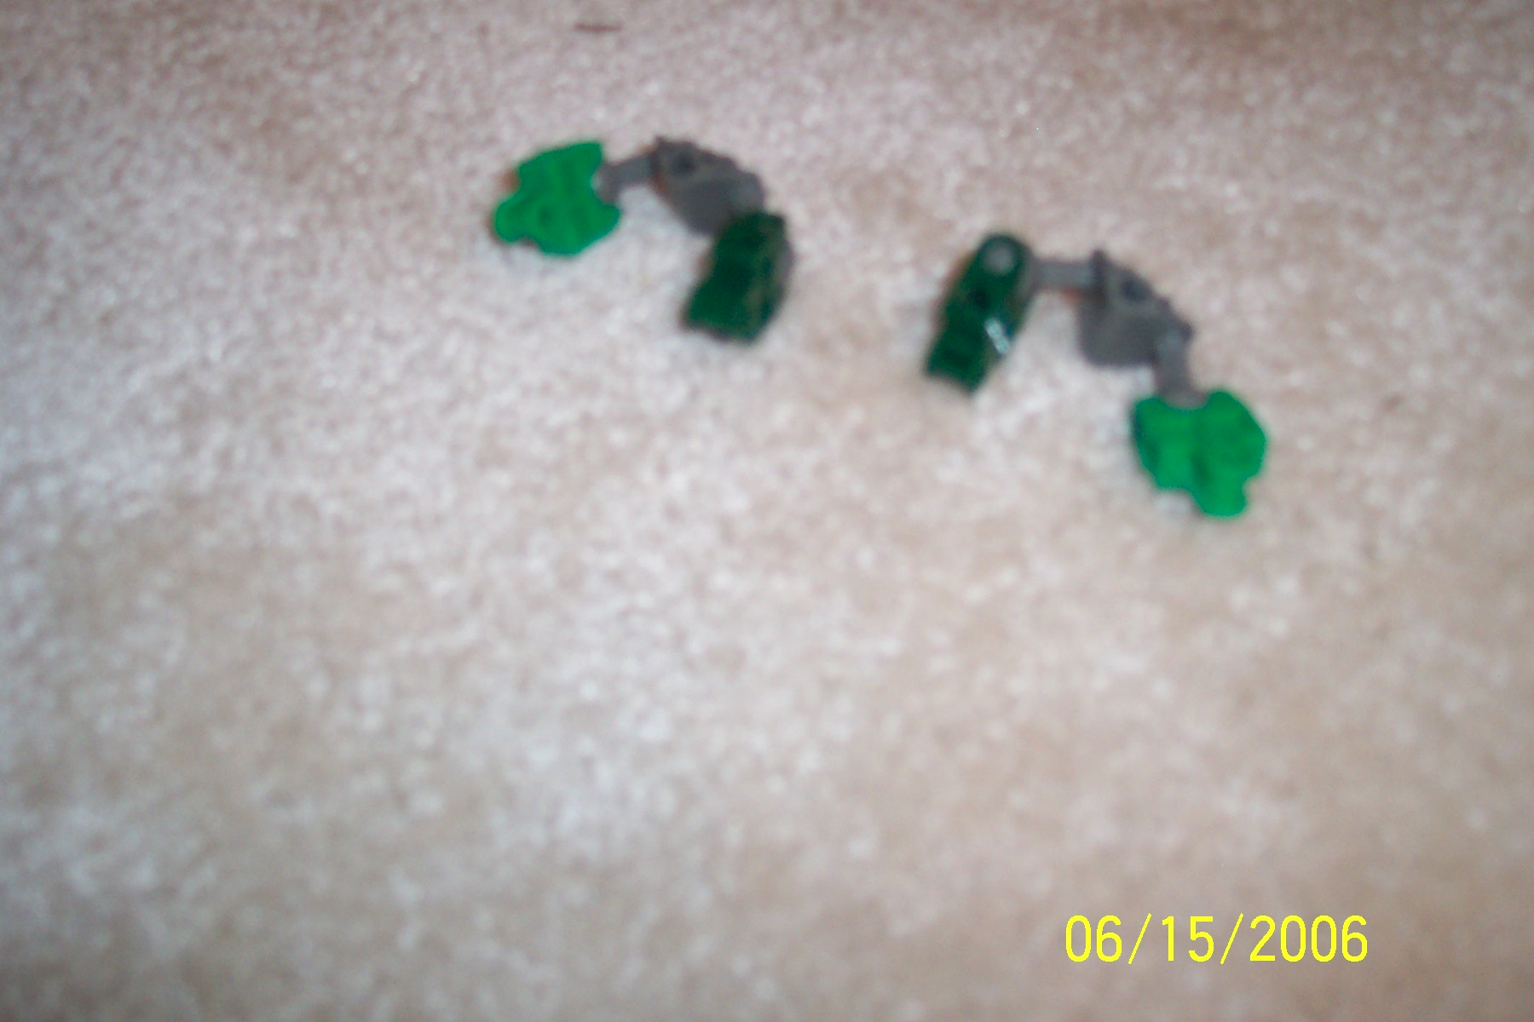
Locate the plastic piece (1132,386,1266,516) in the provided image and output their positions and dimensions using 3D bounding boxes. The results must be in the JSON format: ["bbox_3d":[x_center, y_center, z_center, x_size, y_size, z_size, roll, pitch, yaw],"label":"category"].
[{"bbox_3d":[0.092,-0.012,0.346,0.025,0.012,0.026,-5,64,-2],"label":"plastic piece"}]

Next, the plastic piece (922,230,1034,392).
[{"bbox_3d":[0.049,-0.044,0.360,0.017,0.015,0.031,20,66,9],"label":"plastic piece"}]

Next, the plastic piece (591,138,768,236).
[{"bbox_3d":[-0.020,-0.071,0.374,0.034,0.015,0.026,-24,66,-11],"label":"plastic piece"}]

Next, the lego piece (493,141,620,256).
[{"bbox_3d":[-0.049,-0.070,0.375,0.028,0.012,0.023,-25,67,-12],"label":"lego piece"}]

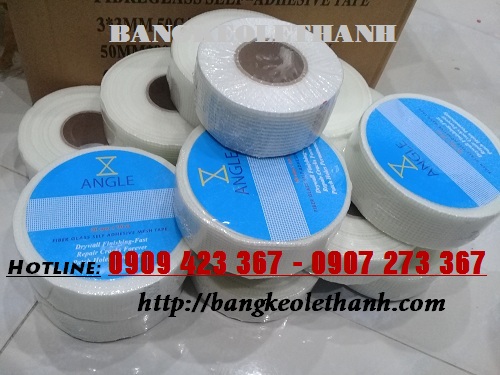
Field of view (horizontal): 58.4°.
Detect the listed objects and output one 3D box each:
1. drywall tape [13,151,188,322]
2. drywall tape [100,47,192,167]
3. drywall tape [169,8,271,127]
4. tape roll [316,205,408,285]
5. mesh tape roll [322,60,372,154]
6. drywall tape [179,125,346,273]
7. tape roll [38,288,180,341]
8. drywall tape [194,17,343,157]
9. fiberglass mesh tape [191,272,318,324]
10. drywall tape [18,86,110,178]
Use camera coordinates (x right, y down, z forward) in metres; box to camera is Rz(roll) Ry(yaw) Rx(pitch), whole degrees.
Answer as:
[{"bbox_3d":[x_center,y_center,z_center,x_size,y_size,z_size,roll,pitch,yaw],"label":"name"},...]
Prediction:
[{"bbox_3d":[-0.117,0.035,0.383,0.144,0.052,0.144,-5,54,-17],"label":"drywall tape"},{"bbox_3d":[-0.075,-0.077,0.449,0.138,0.050,0.138,2,53,-10],"label":"drywall tape"},{"bbox_3d":[-0.009,-0.120,0.464,0.142,0.050,0.142,8,53,-3],"label":"drywall tape"},{"bbox_3d":[0.093,0.017,0.437,0.147,0.047,0.147,5,52,-7],"label":"tape roll"},{"bbox_3d":[0.062,-0.090,0.496,0.138,0.050,0.138,5,55,-7],"label":"mesh tape roll"},{"bbox_3d":[0.009,0.002,0.372,0.139,0.049,0.139,5,51,-6],"label":"drywall tape"},{"bbox_3d":[-0.128,0.067,0.420,0.139,0.049,0.139,-4,54,-18],"label":"tape roll"},{"bbox_3d":[0.014,-0.086,0.378,0.117,0.051,0.117,5,53,-6],"label":"drywall tape"},{"bbox_3d":[0.006,0.056,0.451,0.145,0.052,0.145,14,51,2],"label":"fiberglass mesh tape"},{"bbox_3d":[-0.170,-0.045,0.485,0.138,0.050,0.138,-11,56,-18],"label":"drywall tape"}]

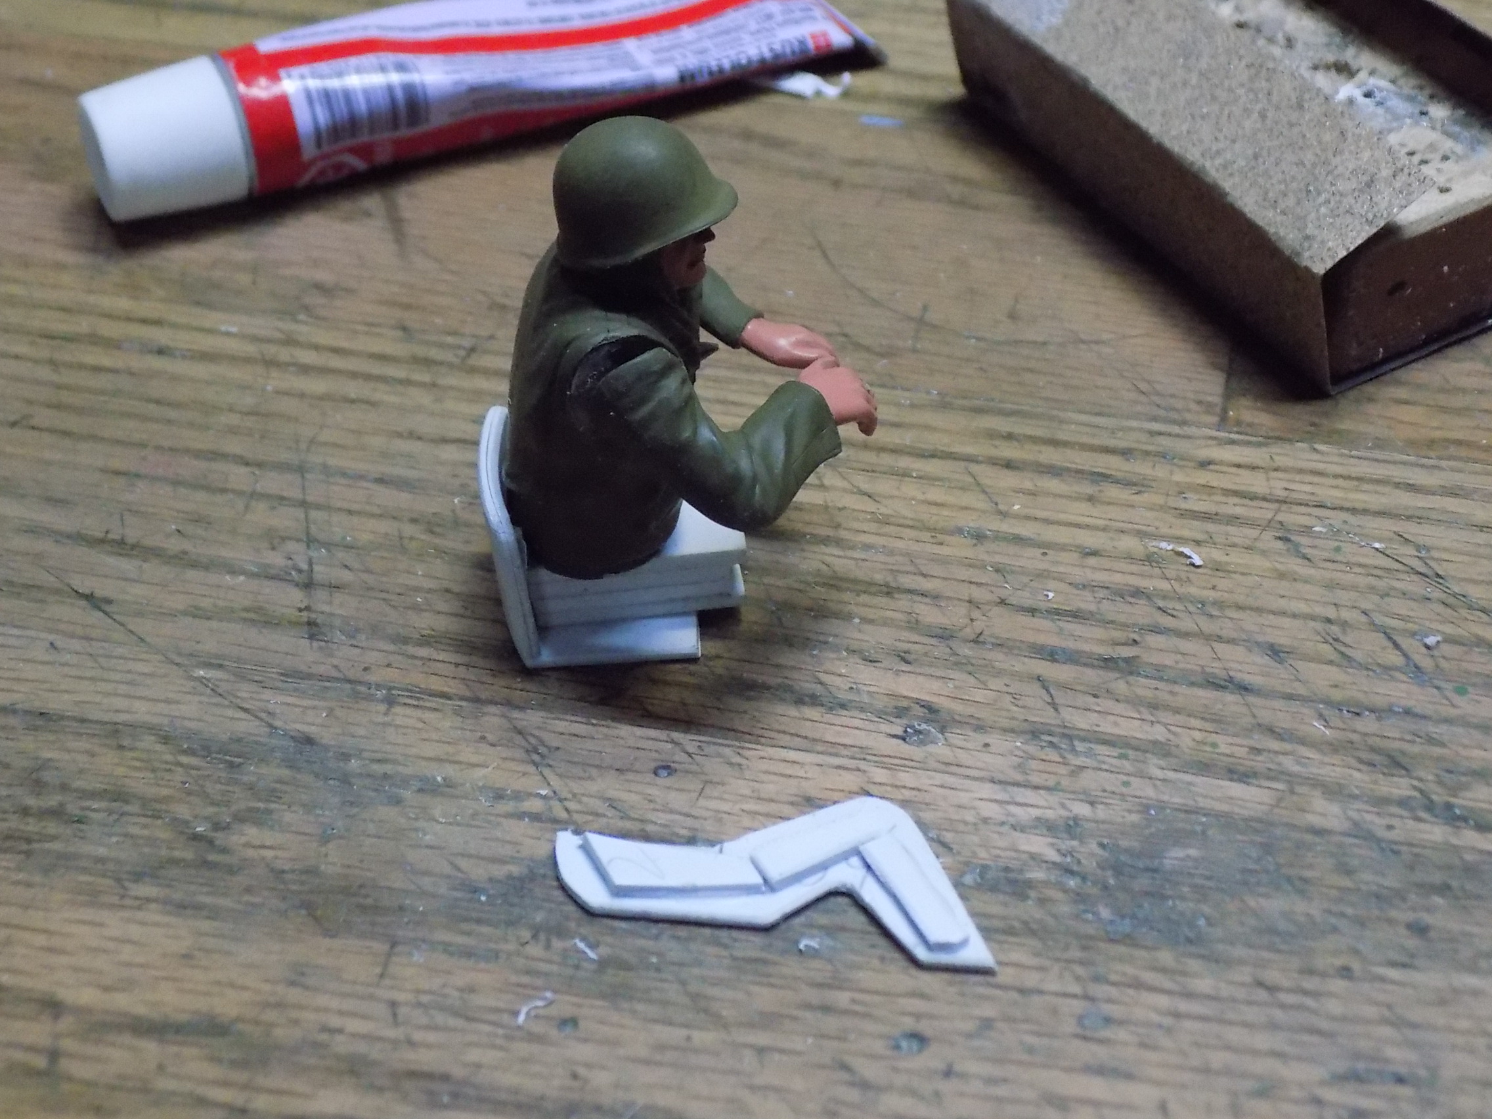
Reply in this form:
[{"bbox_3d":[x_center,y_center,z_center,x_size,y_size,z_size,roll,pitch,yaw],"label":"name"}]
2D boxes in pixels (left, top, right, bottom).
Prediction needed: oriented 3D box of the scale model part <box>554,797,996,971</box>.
[{"bbox_3d":[0.002,0.031,0.215,0.041,0.003,0.021,-1,42,-1],"label":"scale model part"}]

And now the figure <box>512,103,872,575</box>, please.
[{"bbox_3d":[-0.006,-0.024,0.226,0.037,0.049,0.032,-7,42,-7],"label":"figure"}]

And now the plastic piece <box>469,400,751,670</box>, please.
[{"bbox_3d":[-0.014,-0.006,0.238,0.027,0.026,0.021,-3,42,-4],"label":"plastic piece"}]

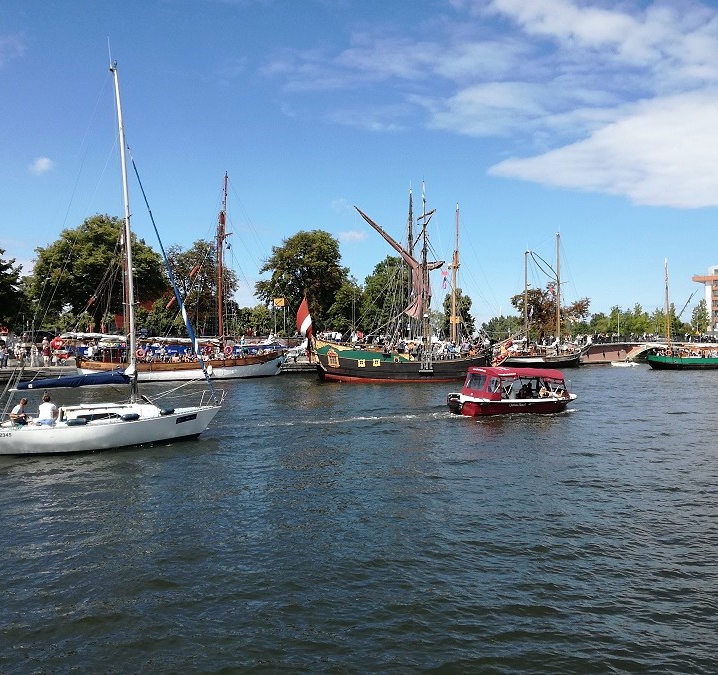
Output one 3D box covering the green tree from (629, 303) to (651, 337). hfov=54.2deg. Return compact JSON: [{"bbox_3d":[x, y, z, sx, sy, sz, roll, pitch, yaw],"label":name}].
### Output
[{"bbox_3d":[54.135,-2.861,135.000,4.620,7.740,4.620,0,0,0],"label":"green tree"}]

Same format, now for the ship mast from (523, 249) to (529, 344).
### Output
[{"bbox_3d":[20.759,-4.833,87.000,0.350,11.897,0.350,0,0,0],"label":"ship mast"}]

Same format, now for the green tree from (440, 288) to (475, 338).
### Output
[{"bbox_3d":[16.557,-3.662,118.000,6.220,9.150,6.220,0,0,0],"label":"green tree"}]

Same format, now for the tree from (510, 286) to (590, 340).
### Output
[{"bbox_3d":[31.750,-3.298,117.000,13.000,10.403,11.500,0,0,0],"label":"tree"}]

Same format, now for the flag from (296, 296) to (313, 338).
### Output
[{"bbox_3d":[-4.300,-1.580,55.500,1.400,3.200,0.400,0,0,-3],"label":"flag"}]

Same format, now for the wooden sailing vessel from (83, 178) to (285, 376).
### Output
[{"bbox_3d":[-15.200,-5.411,62.300,19.000,18.559,4.900,0,0,-38],"label":"wooden sailing vessel"}]

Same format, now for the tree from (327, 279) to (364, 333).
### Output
[{"bbox_3d":[-2.004,-3.168,97.000,5.251,9.970,5.251,0,0,0],"label":"tree"}]

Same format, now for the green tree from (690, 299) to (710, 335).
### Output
[{"bbox_3d":[76.637,-3.449,158.000,4.501,10.657,4.501,0,0,0],"label":"green tree"}]

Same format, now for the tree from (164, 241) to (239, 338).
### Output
[{"bbox_3d":[-19.071,-5.111,85.000,9.202,13.753,9.202,0,0,0],"label":"tree"}]

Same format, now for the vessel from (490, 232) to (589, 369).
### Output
[{"bbox_3d":[23.200,-4.628,88.500,17.600,17.218,4.600,0,0,-35],"label":"vessel"}]

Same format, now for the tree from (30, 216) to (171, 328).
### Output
[{"bbox_3d":[-29.316,-6.051,79.000,15.500,15.582,14.500,0,0,0],"label":"tree"}]

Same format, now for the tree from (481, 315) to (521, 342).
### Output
[{"bbox_3d":[33.494,-1.648,165.000,9.402,7.515,9.402,0,0,0],"label":"tree"}]

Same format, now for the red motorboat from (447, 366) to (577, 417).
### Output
[{"bbox_3d":[6.720,2.187,30.200,6.300,2.050,2.200,0,0,-20],"label":"red motorboat"}]

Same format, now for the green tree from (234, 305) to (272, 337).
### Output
[{"bbox_3d":[-14.142,-1.942,95.000,5.140,5.050,5.140,0,0,0],"label":"green tree"}]

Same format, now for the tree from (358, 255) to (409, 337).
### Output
[{"bbox_3d":[3.669,-5.054,101.000,8.000,13.776,8.000,0,0,0],"label":"tree"}]

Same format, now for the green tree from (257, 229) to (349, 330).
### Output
[{"bbox_3d":[-7.536,-6.729,92.000,11.790,14.590,11.790,0,0,0],"label":"green tree"}]

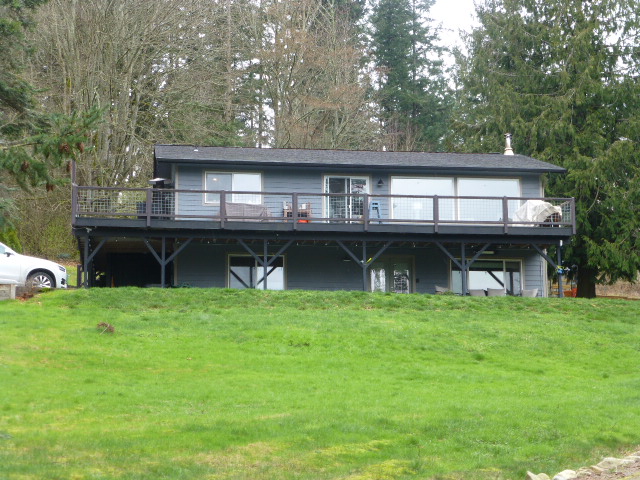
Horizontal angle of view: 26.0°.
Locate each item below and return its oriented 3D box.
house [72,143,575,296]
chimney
[{"bbox_3d":[-0.260,-0.282,47.976,15.997,6.607,12.283,1,-10,-8],"label":"house"},{"bbox_3d":[6.938,-3.516,50.860,0.370,0.848,0.370,1,-10,-8],"label":"chimney"}]

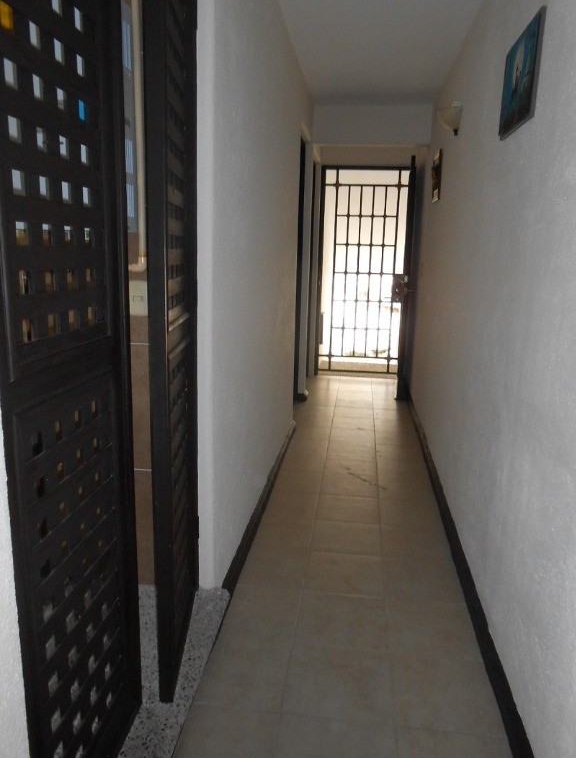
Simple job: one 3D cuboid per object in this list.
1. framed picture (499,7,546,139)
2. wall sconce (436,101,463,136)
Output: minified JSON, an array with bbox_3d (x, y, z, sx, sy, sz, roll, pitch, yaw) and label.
[{"bbox_3d":[0.754,-0.970,1.887,0.018,0.285,0.417,3,12,7],"label":"framed picture"},{"bbox_3d":[0.881,-1.426,3.186,0.115,0.150,0.250,3,12,7],"label":"wall sconce"}]

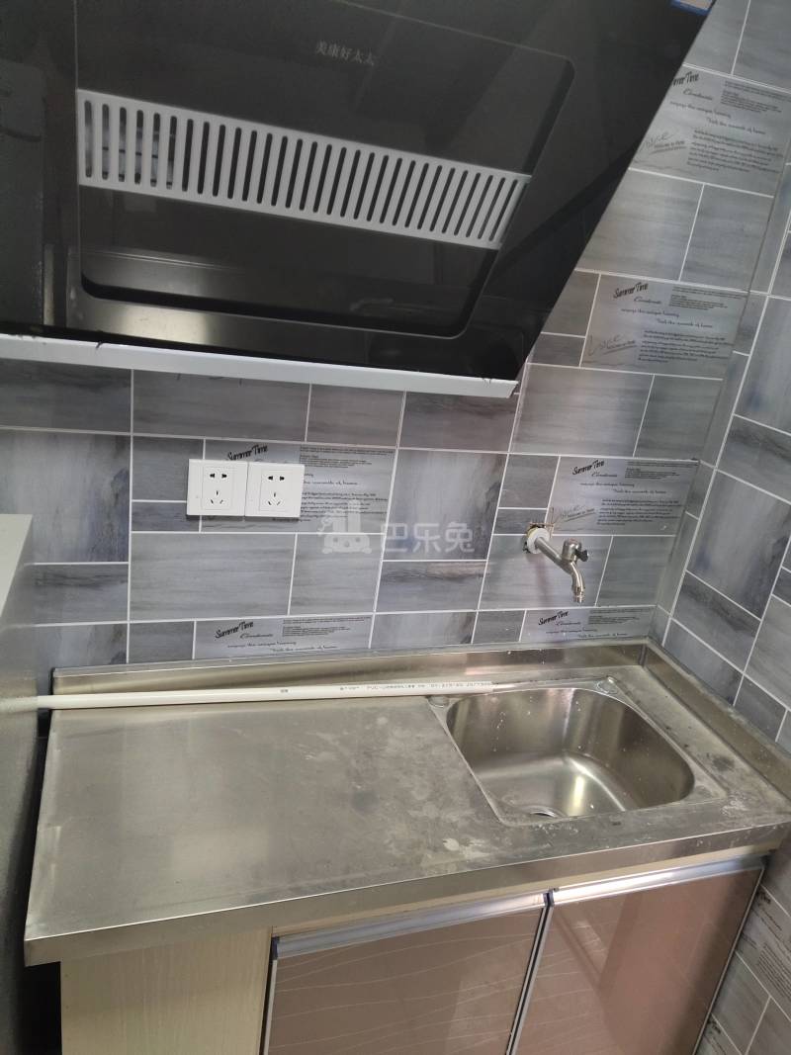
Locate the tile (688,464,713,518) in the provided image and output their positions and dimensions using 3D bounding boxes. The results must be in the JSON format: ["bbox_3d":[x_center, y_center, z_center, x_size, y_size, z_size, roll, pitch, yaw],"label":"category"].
[{"bbox_3d":[0.567,-0.067,1.409,0.010,0.097,0.043,1,22,-19],"label":"tile"}]

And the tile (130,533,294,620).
[{"bbox_3d":[-0.287,0.076,1.206,0.250,0.148,0.010,1,22,-19],"label":"tile"}]

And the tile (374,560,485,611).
[{"bbox_3d":[0.062,0.103,1.341,0.198,0.100,0.010,1,22,-20],"label":"tile"}]

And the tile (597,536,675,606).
[{"bbox_3d":[0.462,0.083,1.475,0.143,0.150,0.010,1,22,-20],"label":"tile"}]

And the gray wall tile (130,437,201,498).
[{"bbox_3d":[-0.335,-0.086,1.118,0.101,0.100,0.010,1,22,-20],"label":"gray wall tile"}]

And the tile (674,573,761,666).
[{"bbox_3d":[0.577,0.165,1.374,0.010,0.099,0.197,1,22,-19],"label":"tile"}]

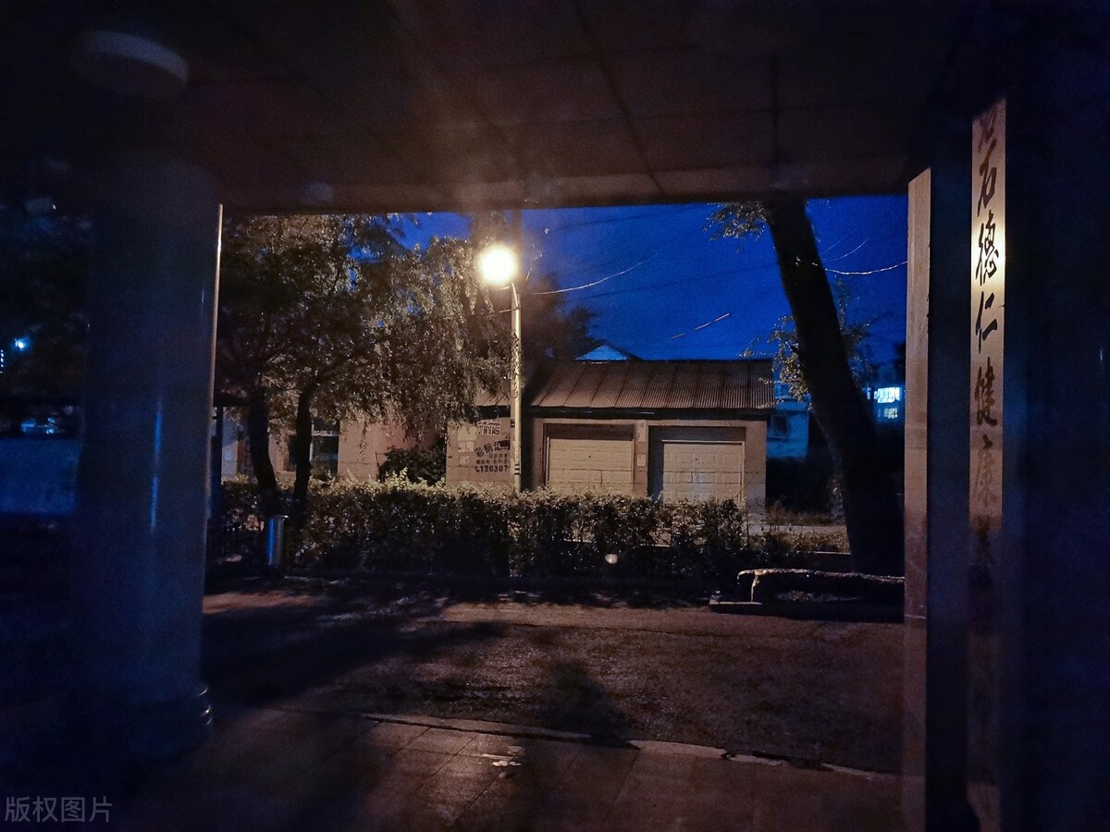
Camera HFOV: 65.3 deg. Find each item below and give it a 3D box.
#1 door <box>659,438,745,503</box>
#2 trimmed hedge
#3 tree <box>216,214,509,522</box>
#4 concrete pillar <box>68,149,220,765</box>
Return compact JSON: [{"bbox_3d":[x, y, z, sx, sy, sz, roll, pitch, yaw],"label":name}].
[{"bbox_3d":[4.108,1.788,24.406,2.380,2.130,0.100,1,-3,16],"label":"door"},{"bbox_3d":[-0.620,1.598,11.700,8.500,1.100,1.000,1,-3,9],"label":"trimmed hedge"},{"bbox_3d":[-2.950,-0.757,12.300,4.500,5.700,4.100,2,-2,0],"label":"tree"},{"bbox_3d":[-2.166,0.222,4.628,0.710,3.030,0.710,1,-3,15],"label":"concrete pillar"}]

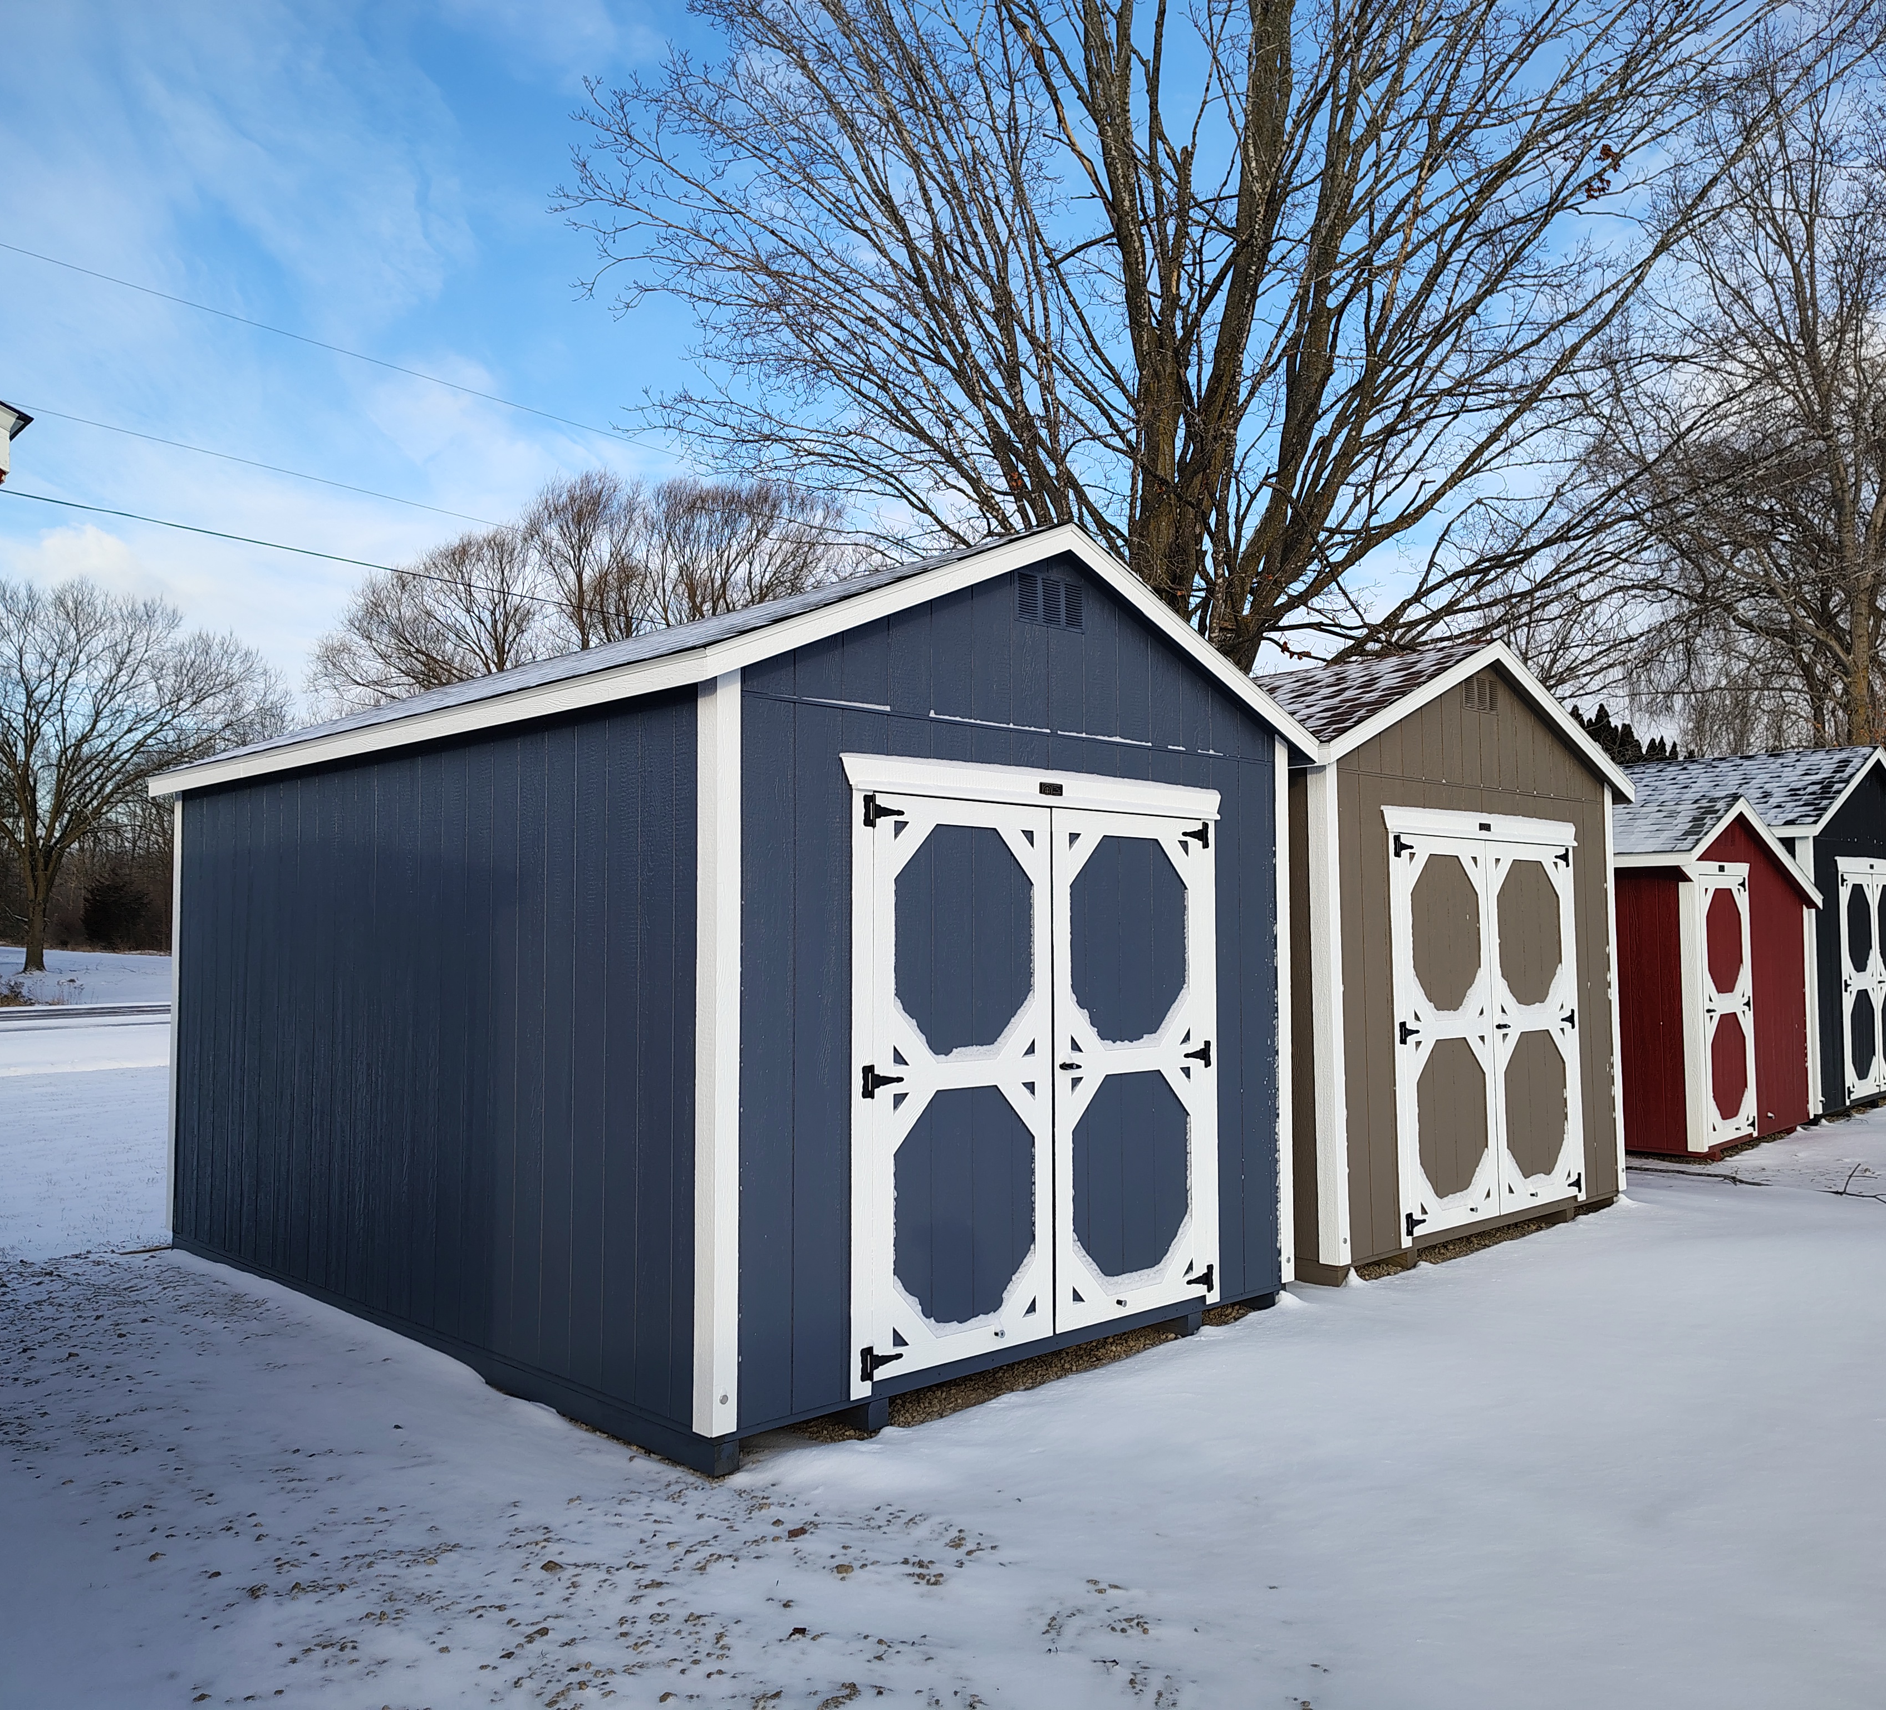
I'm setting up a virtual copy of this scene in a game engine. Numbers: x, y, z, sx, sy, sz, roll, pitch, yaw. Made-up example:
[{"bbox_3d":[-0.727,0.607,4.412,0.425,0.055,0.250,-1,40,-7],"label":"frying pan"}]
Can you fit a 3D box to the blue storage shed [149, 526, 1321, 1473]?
[{"bbox_3d":[-1.267,0.438,7.611,3.272,3.160,5.050,3,-4,-44],"label":"blue storage shed"}]

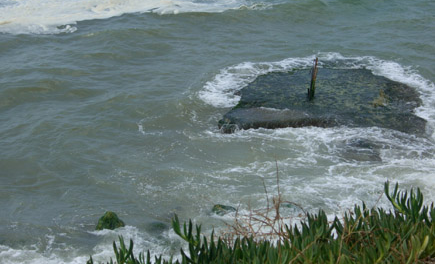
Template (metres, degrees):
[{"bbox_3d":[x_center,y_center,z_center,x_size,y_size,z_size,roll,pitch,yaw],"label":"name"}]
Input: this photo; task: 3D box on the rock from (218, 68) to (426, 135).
[{"bbox_3d":[1.918,-0.519,27.829,3.800,0.500,3.363,0,20,0],"label":"rock"}]

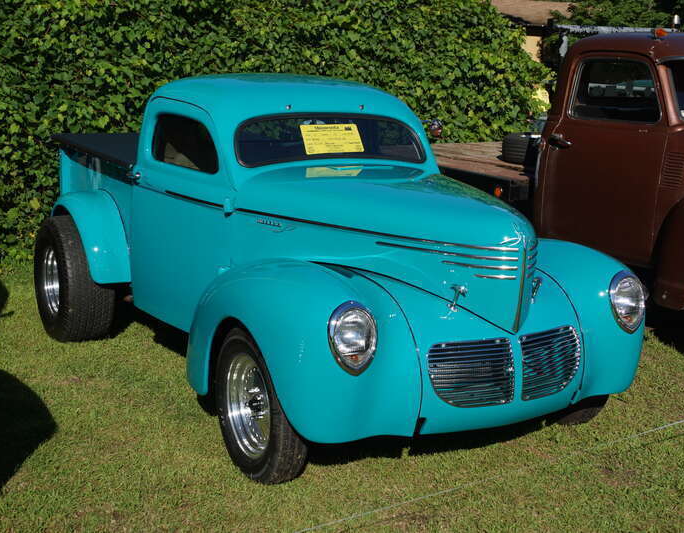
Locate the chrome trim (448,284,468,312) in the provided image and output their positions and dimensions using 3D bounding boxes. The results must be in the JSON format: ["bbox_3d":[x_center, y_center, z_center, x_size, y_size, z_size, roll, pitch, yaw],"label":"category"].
[{"bbox_3d":[0.430,0.123,3.683,0.065,0.105,0.045,5,11,24],"label":"chrome trim"}]

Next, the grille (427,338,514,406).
[{"bbox_3d":[0.467,0.397,3.644,0.335,0.250,0.050,-5,2,-18],"label":"grille"}]

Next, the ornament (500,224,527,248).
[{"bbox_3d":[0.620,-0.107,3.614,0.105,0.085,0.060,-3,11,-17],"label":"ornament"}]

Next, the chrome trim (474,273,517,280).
[{"bbox_3d":[0.554,0.038,3.623,0.152,0.016,0.027,5,11,15],"label":"chrome trim"}]

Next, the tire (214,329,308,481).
[{"bbox_3d":[-0.307,0.549,3.949,0.175,0.630,0.630,-5,12,-28],"label":"tire"}]

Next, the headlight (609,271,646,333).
[{"bbox_3d":[1.167,0.150,4.058,0.195,0.258,0.110,-6,12,-31],"label":"headlight"}]

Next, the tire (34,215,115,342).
[{"bbox_3d":[-1.627,0.079,6.130,0.340,0.770,0.770,-5,12,-28],"label":"tire"}]

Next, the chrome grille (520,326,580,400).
[{"bbox_3d":[0.778,0.361,3.811,0.342,0.232,0.060,-8,7,-40],"label":"chrome grille"}]

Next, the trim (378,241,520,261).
[{"bbox_3d":[0.368,-0.056,3.742,0.602,0.018,0.072,7,12,34],"label":"trim"}]

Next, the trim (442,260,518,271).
[{"bbox_3d":[0.496,-0.004,3.650,0.287,0.016,0.047,6,12,24],"label":"trim"}]

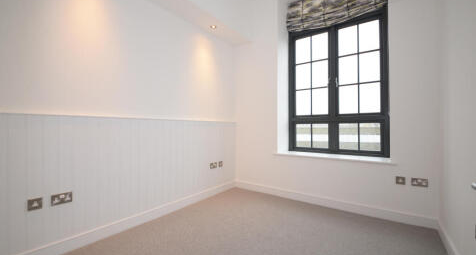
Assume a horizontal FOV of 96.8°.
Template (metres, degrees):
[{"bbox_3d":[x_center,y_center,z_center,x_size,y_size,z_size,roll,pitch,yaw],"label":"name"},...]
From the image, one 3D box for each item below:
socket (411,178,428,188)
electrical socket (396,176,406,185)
[{"bbox_3d":[2.055,0.622,2.394,0.146,0.086,0.012,0,0,36],"label":"socket"},{"bbox_3d":[1.917,0.628,2.493,0.086,0.086,0.012,0,0,36],"label":"electrical socket"}]

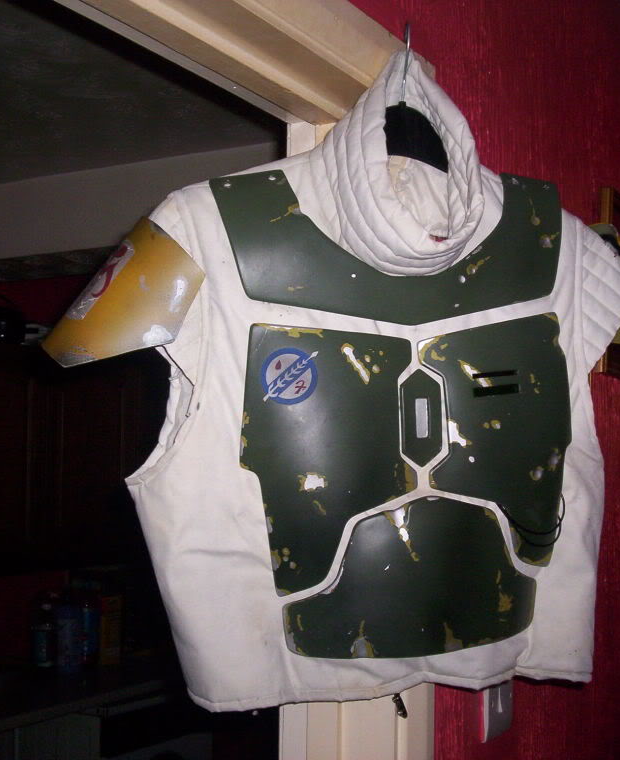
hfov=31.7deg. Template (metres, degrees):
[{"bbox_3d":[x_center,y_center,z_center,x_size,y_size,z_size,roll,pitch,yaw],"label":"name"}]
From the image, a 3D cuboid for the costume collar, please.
[{"bbox_3d":[0.083,-0.202,0.995,0.160,0.210,0.150,1,-4,0],"label":"costume collar"}]

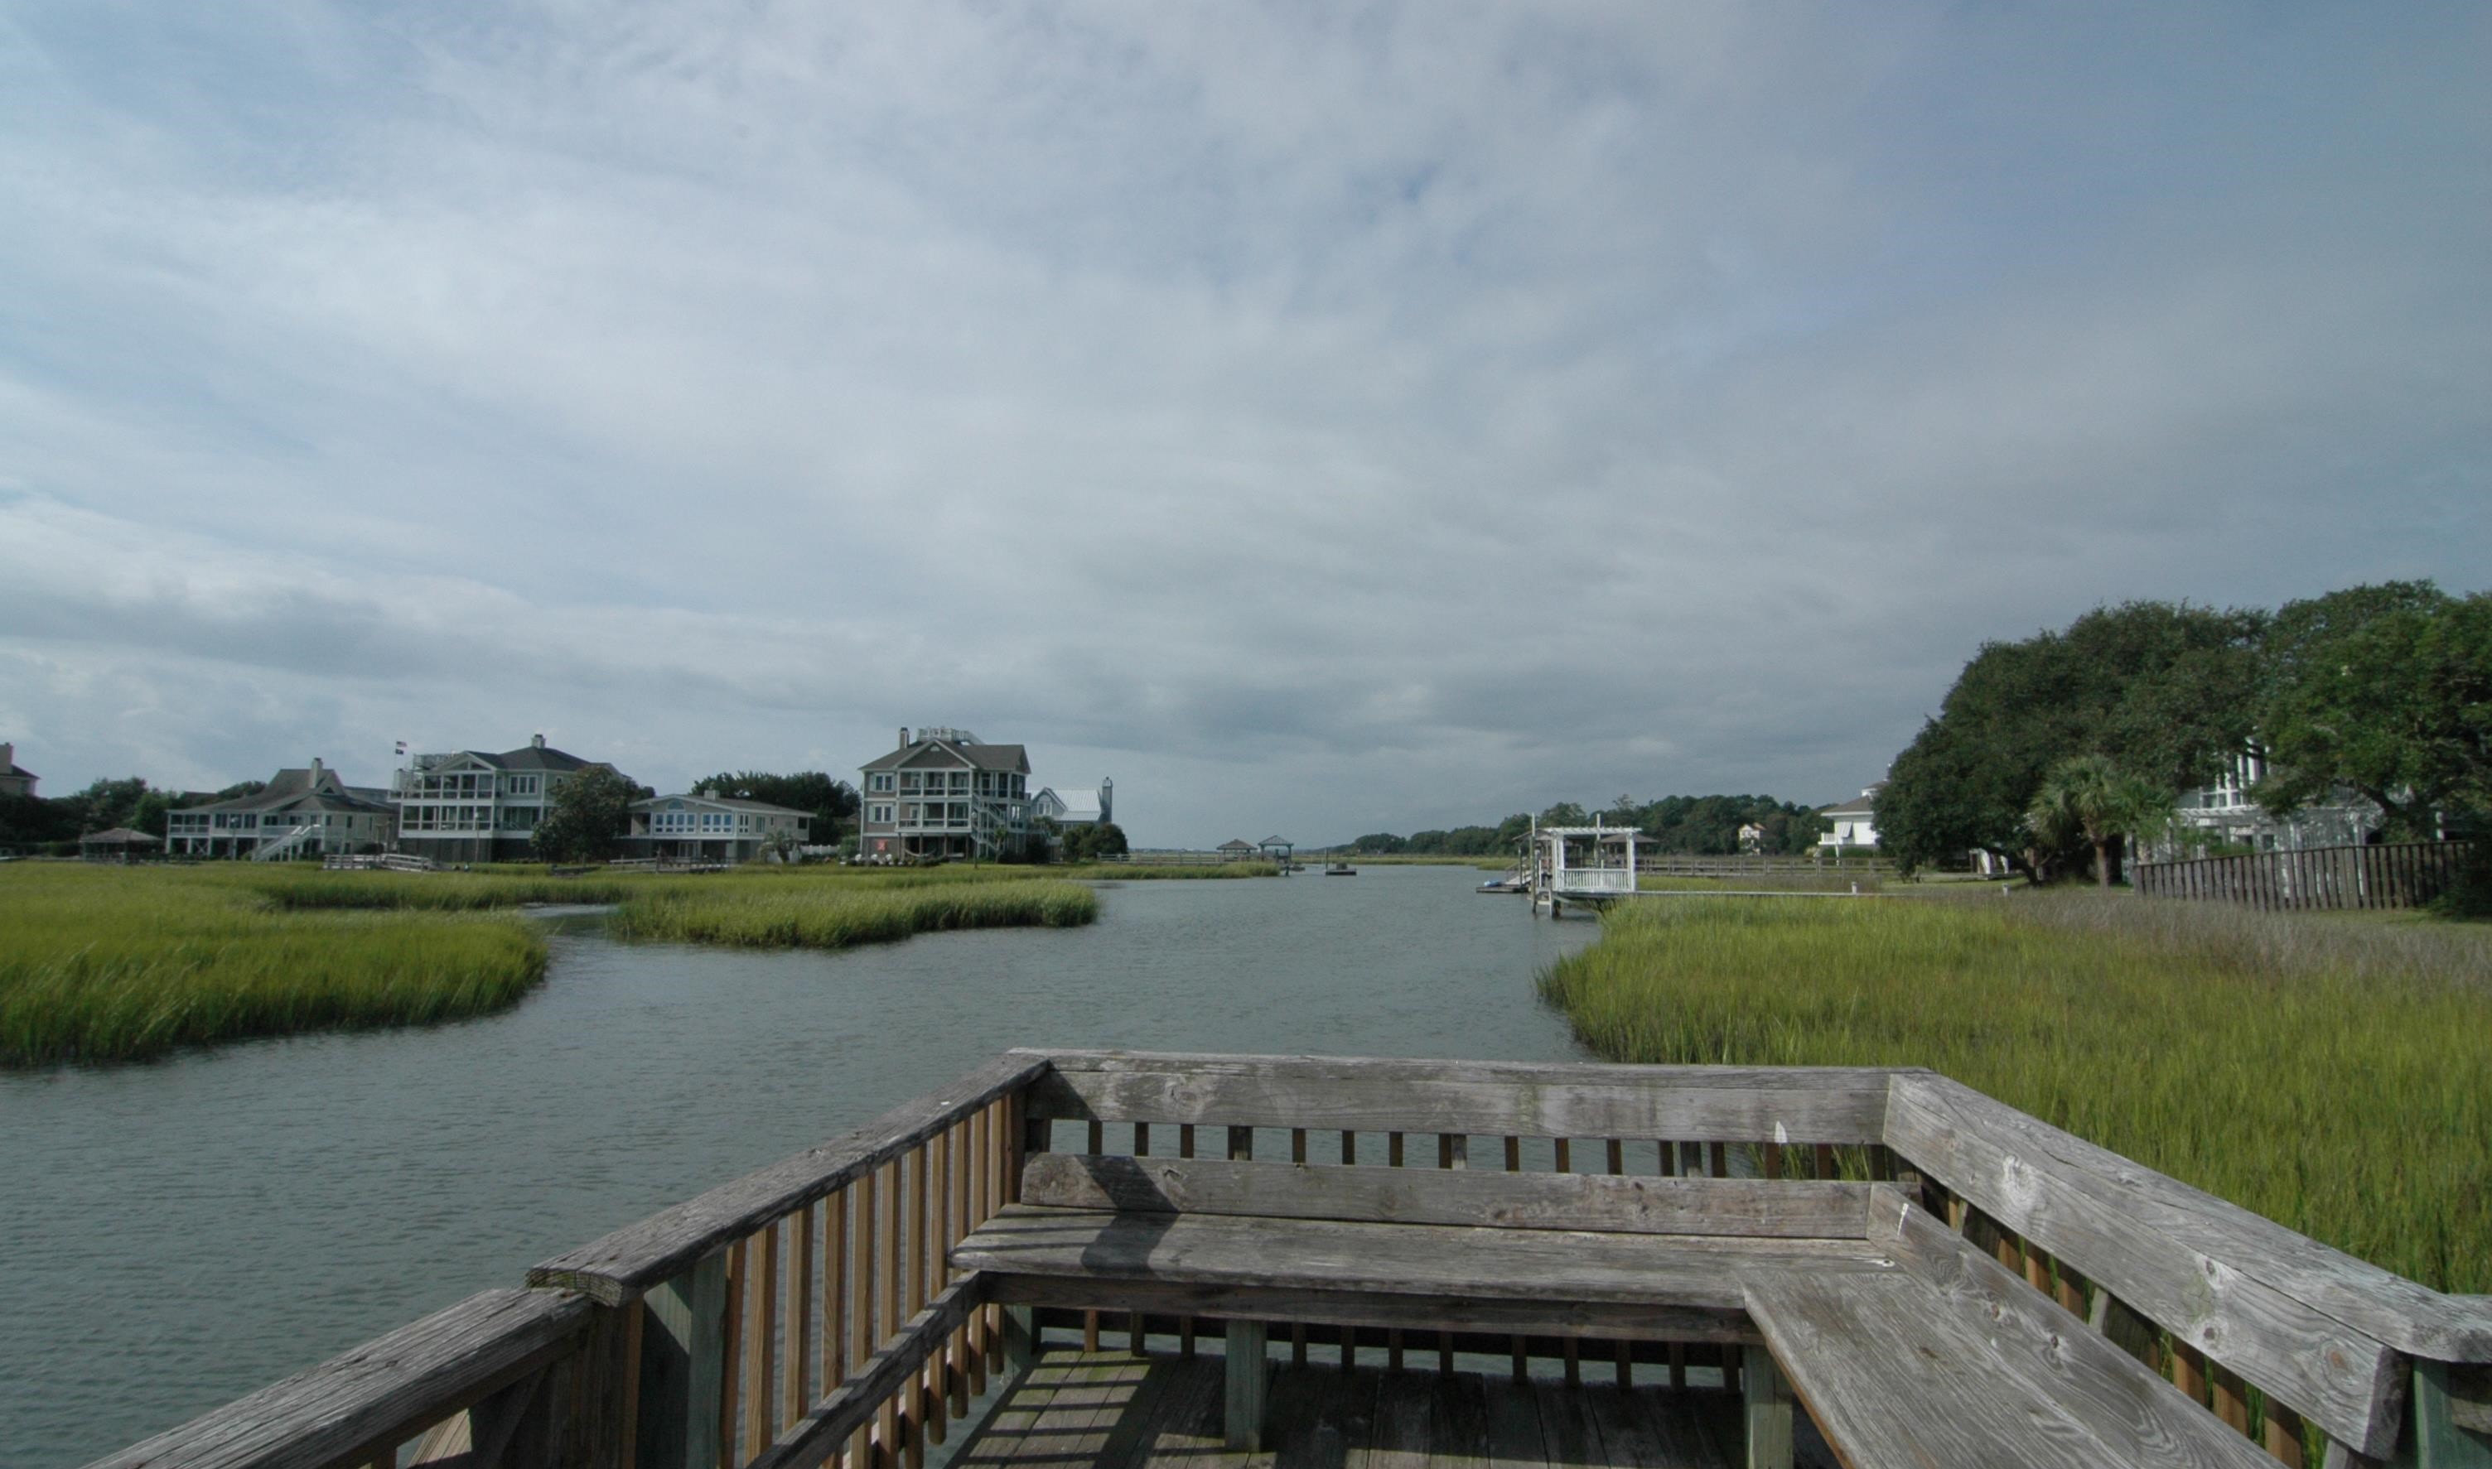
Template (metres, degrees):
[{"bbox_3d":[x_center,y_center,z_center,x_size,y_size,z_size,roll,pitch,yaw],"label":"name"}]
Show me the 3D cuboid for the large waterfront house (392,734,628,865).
[{"bbox_3d":[-73.200,6.636,118.428,13.500,12.800,14.200,-1,-6,10],"label":"large waterfront house"}]

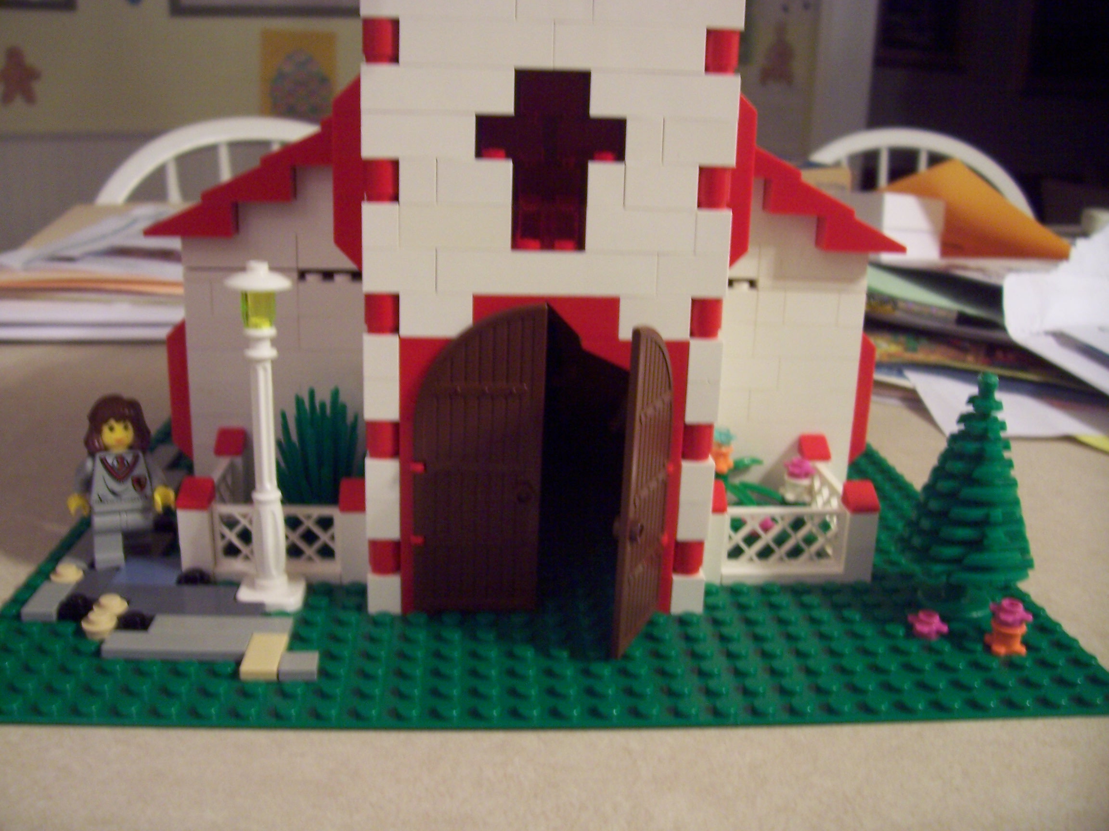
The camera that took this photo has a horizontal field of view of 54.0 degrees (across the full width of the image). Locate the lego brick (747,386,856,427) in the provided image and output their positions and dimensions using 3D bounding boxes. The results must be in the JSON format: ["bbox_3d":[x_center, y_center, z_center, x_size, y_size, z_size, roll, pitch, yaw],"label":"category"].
[{"bbox_3d":[0.072,-0.003,0.321,0.032,0.010,0.008,1,15,-4],"label":"lego brick"}]

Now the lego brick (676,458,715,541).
[{"bbox_3d":[0.033,0.019,0.258,0.008,0.019,0.008,1,16,-4],"label":"lego brick"}]

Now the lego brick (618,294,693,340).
[{"bbox_3d":[0.022,-0.023,0.245,0.016,0.010,0.008,1,15,-4],"label":"lego brick"}]

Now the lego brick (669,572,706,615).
[{"bbox_3d":[0.032,0.042,0.264,0.008,0.010,0.008,1,17,-4],"label":"lego brick"}]

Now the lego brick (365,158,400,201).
[{"bbox_3d":[-0.037,-0.050,0.231,0.008,0.010,0.008,1,17,-4],"label":"lego brick"}]

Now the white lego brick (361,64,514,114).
[{"bbox_3d":[-0.025,-0.069,0.230,0.032,0.010,0.008,1,17,-4],"label":"white lego brick"}]

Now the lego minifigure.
[{"bbox_3d":[-0.106,0.016,0.270,0.025,0.043,0.015,-3,17,-16],"label":"lego minifigure"}]

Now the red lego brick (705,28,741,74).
[{"bbox_3d":[0.035,-0.077,0.230,0.008,0.010,0.008,1,16,-4],"label":"red lego brick"}]

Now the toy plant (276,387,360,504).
[{"bbox_3d":[-0.063,0.014,0.289,0.030,0.043,0.027,1,17,-4],"label":"toy plant"}]

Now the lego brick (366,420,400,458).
[{"bbox_3d":[-0.039,0.004,0.248,0.008,0.010,0.008,1,15,-4],"label":"lego brick"}]

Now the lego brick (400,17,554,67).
[{"bbox_3d":[-0.016,-0.077,0.226,0.032,0.010,0.008,1,16,-4],"label":"lego brick"}]

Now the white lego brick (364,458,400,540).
[{"bbox_3d":[-0.039,0.018,0.252,0.008,0.019,0.008,1,15,-4],"label":"white lego brick"}]

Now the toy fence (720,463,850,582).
[{"bbox_3d":[0.061,0.029,0.297,0.039,0.019,0.041,1,16,-4],"label":"toy fence"}]

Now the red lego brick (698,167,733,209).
[{"bbox_3d":[0.035,-0.050,0.238,0.008,0.010,0.008,1,16,-4],"label":"red lego brick"}]

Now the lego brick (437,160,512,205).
[{"bbox_3d":[-0.017,-0.050,0.234,0.016,0.010,0.008,1,16,-4],"label":"lego brick"}]

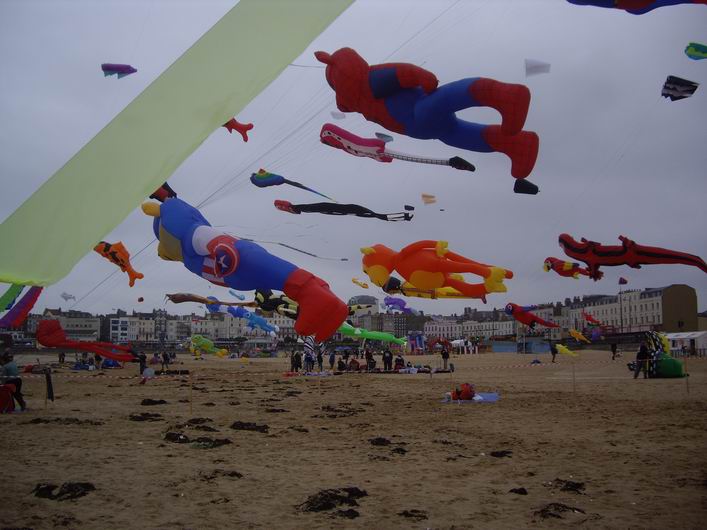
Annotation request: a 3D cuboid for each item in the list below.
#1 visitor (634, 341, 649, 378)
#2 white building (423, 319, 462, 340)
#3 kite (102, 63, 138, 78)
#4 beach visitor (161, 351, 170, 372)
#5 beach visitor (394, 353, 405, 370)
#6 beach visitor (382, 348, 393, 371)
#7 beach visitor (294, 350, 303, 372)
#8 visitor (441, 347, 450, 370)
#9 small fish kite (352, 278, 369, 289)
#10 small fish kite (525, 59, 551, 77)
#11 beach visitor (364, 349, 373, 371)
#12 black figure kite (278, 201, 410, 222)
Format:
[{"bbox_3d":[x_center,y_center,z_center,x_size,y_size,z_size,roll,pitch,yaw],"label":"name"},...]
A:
[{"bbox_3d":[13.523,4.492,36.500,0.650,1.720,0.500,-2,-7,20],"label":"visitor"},{"bbox_3d":[43.492,31.169,375.000,18.000,10.500,10.000,-1,-6,10],"label":"white building"},{"bbox_3d":[-16.656,-13.785,55.000,2.500,1.100,1.300,0,-6,0],"label":"kite"},{"bbox_3d":[-15.626,7.996,64.500,0.550,1.680,0.400,0,-6,0],"label":"beach visitor"},{"bbox_3d":[3.705,7.772,62.500,0.650,1.350,0.600,0,-6,0],"label":"beach visitor"},{"bbox_3d":[2.738,7.635,62.500,0.600,1.740,0.400,0,-6,0],"label":"beach visitor"},{"bbox_3d":[-4.323,7.562,61.000,0.550,1.700,0.420,0,-6,0],"label":"beach visitor"},{"bbox_3d":[7.528,7.692,63.500,0.550,1.680,0.400,-1,-6,10],"label":"visitor"},{"bbox_3d":[0.722,1.907,80.000,1.800,0.600,0.600,28,-5,3],"label":"small fish kite"},{"bbox_3d":[14.227,-15.271,60.000,2.000,1.200,1.300,0,-6,0],"label":"small fish kite"},{"bbox_3d":[1.208,7.611,62.500,0.450,1.700,0.550,0,-6,0],"label":"beach visitor"},{"bbox_3d":[-0.593,-3.171,46.000,8.200,1.100,1.500,4,-6,0],"label":"black figure kite"}]

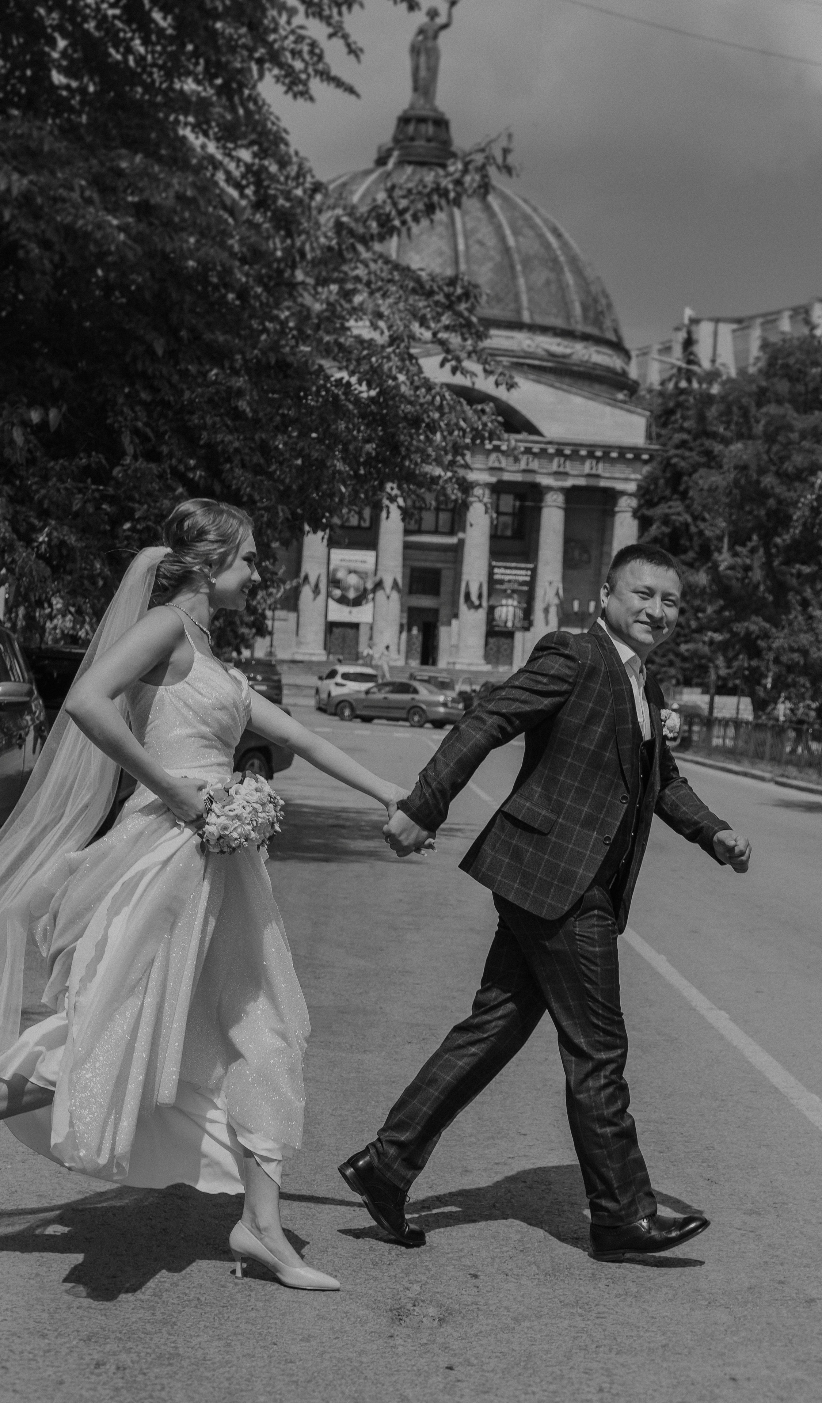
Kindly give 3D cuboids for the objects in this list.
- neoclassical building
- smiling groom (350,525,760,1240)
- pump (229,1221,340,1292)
[{"bbox_3d":[0.064,-21.123,131.000,29.000,38.500,34.000,3,0,-9],"label":"neoclassical building"},{"bbox_3d":[0.335,0.467,5.400,0.840,1.710,0.600,3,0,21],"label":"smiling groom"},{"bbox_3d":[-0.281,1.220,4.987,0.238,0.125,0.080,3,0,18],"label":"pump"}]

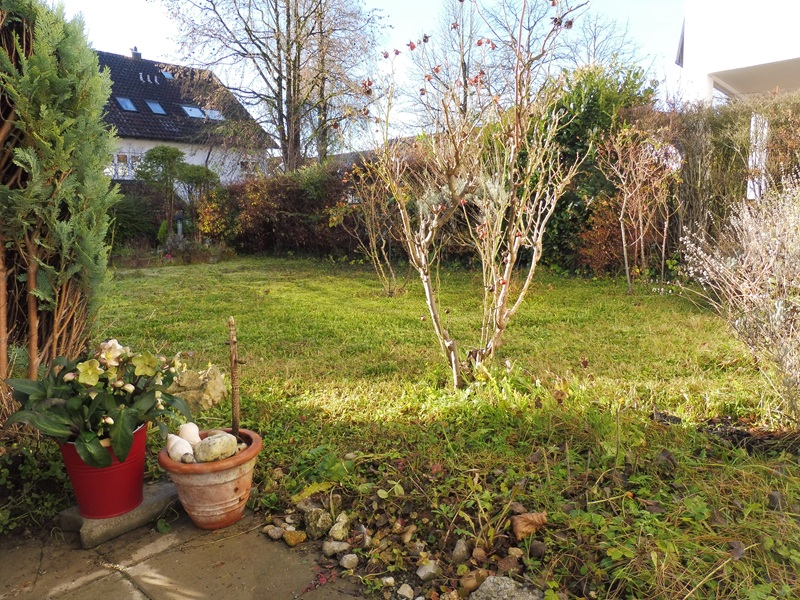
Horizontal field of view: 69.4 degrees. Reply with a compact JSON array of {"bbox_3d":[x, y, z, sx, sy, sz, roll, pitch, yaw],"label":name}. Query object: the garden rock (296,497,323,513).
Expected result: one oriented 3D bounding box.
[{"bbox_3d":[-0.251,0.570,1.602,0.072,0.033,0.061,-3,8,-10],"label":"garden rock"}]

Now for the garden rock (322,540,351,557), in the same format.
[{"bbox_3d":[-0.153,0.600,1.393,0.068,0.029,0.041,-2,8,-7],"label":"garden rock"}]

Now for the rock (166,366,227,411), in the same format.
[{"bbox_3d":[-0.880,0.381,2.499,0.268,0.182,0.208,-4,9,-20],"label":"rock"}]

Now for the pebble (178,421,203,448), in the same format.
[{"bbox_3d":[-0.589,0.381,1.625,0.060,0.063,0.055,0,10,0],"label":"pebble"}]

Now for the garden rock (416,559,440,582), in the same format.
[{"bbox_3d":[0.067,0.637,1.360,0.057,0.047,0.053,0,10,0],"label":"garden rock"}]

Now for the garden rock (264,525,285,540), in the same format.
[{"bbox_3d":[-0.320,0.593,1.471,0.056,0.028,0.041,-3,8,-13],"label":"garden rock"}]

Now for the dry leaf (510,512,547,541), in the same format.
[{"bbox_3d":[0.334,0.588,1.500,0.090,0.055,0.070,0,10,0],"label":"dry leaf"}]

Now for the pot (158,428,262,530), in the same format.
[{"bbox_3d":[-0.513,0.503,1.597,0.270,0.204,0.270,0,10,0],"label":"pot"}]

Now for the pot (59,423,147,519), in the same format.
[{"bbox_3d":[-0.783,0.450,1.552,0.216,0.208,0.216,0,10,0],"label":"pot"}]

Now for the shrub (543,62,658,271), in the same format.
[{"bbox_3d":[2.611,-1.756,7.600,1.350,2.600,1.200,0,10,0],"label":"shrub"}]

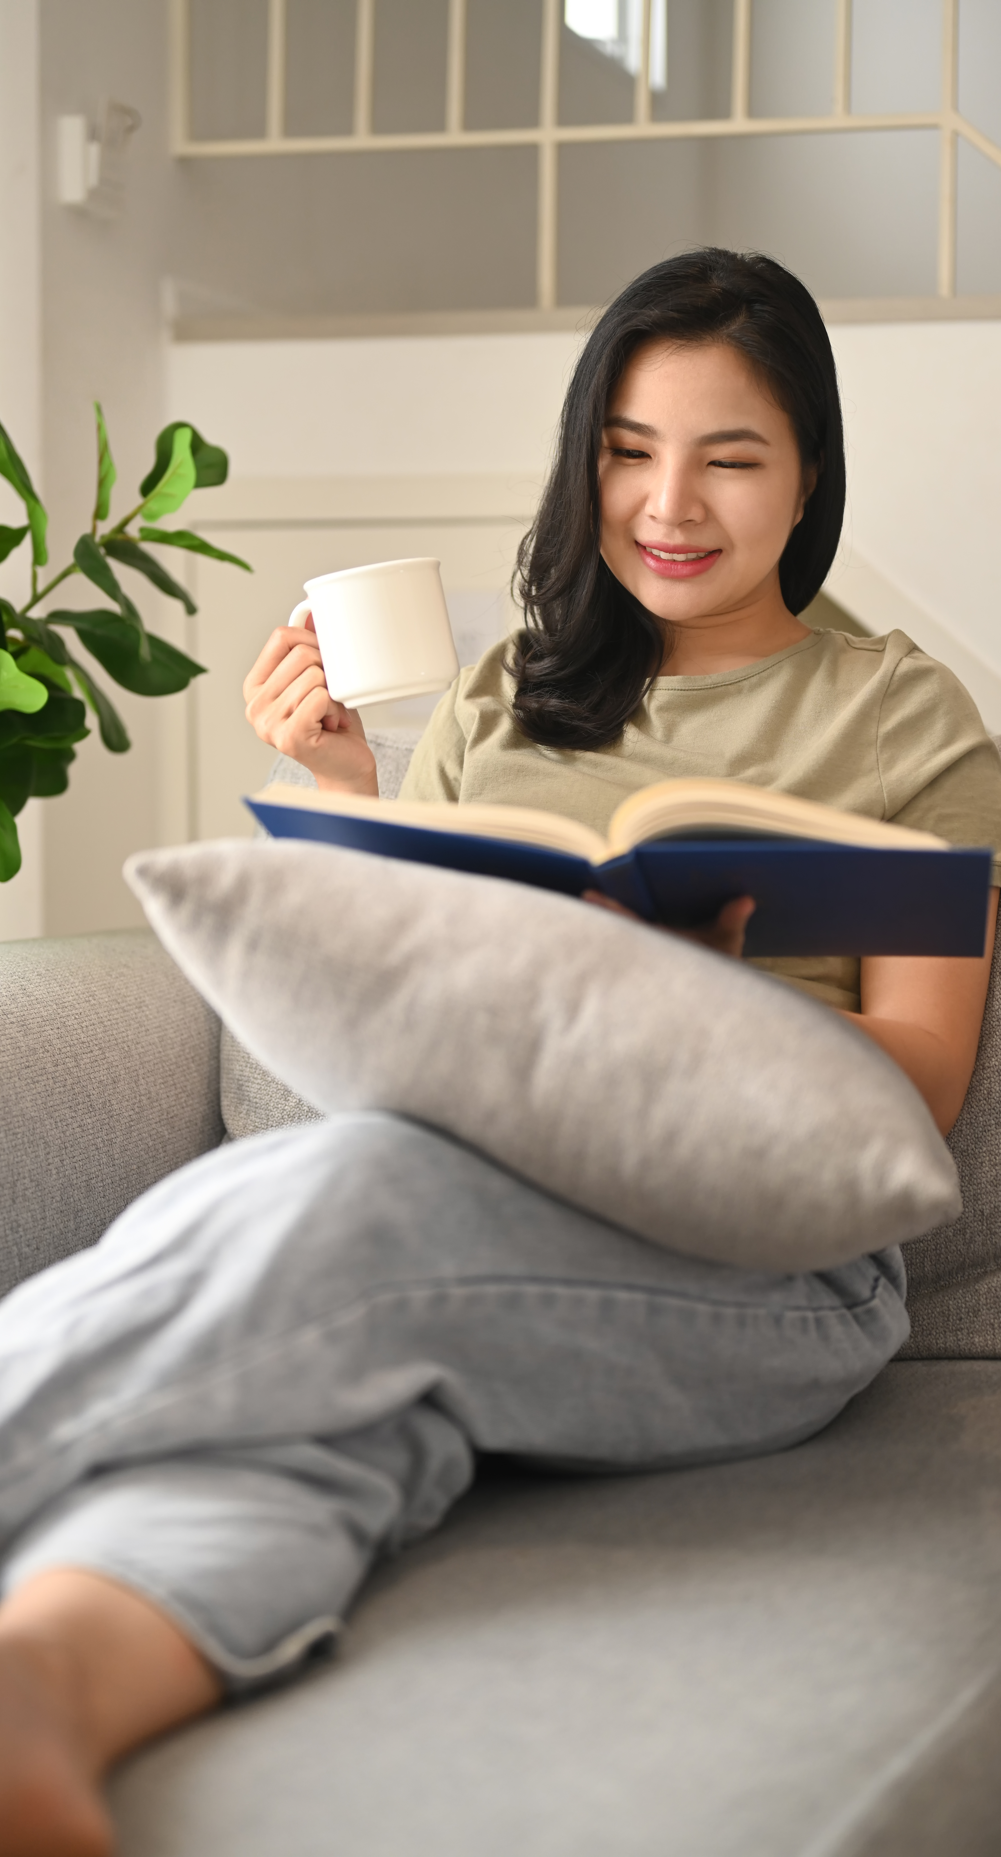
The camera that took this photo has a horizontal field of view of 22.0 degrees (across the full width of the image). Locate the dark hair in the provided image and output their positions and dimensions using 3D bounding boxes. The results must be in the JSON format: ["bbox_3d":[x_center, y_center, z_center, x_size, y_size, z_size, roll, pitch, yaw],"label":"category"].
[{"bbox_3d":[0.111,-0.268,1.610,0.212,0.315,0.235,5,5,15],"label":"dark hair"}]

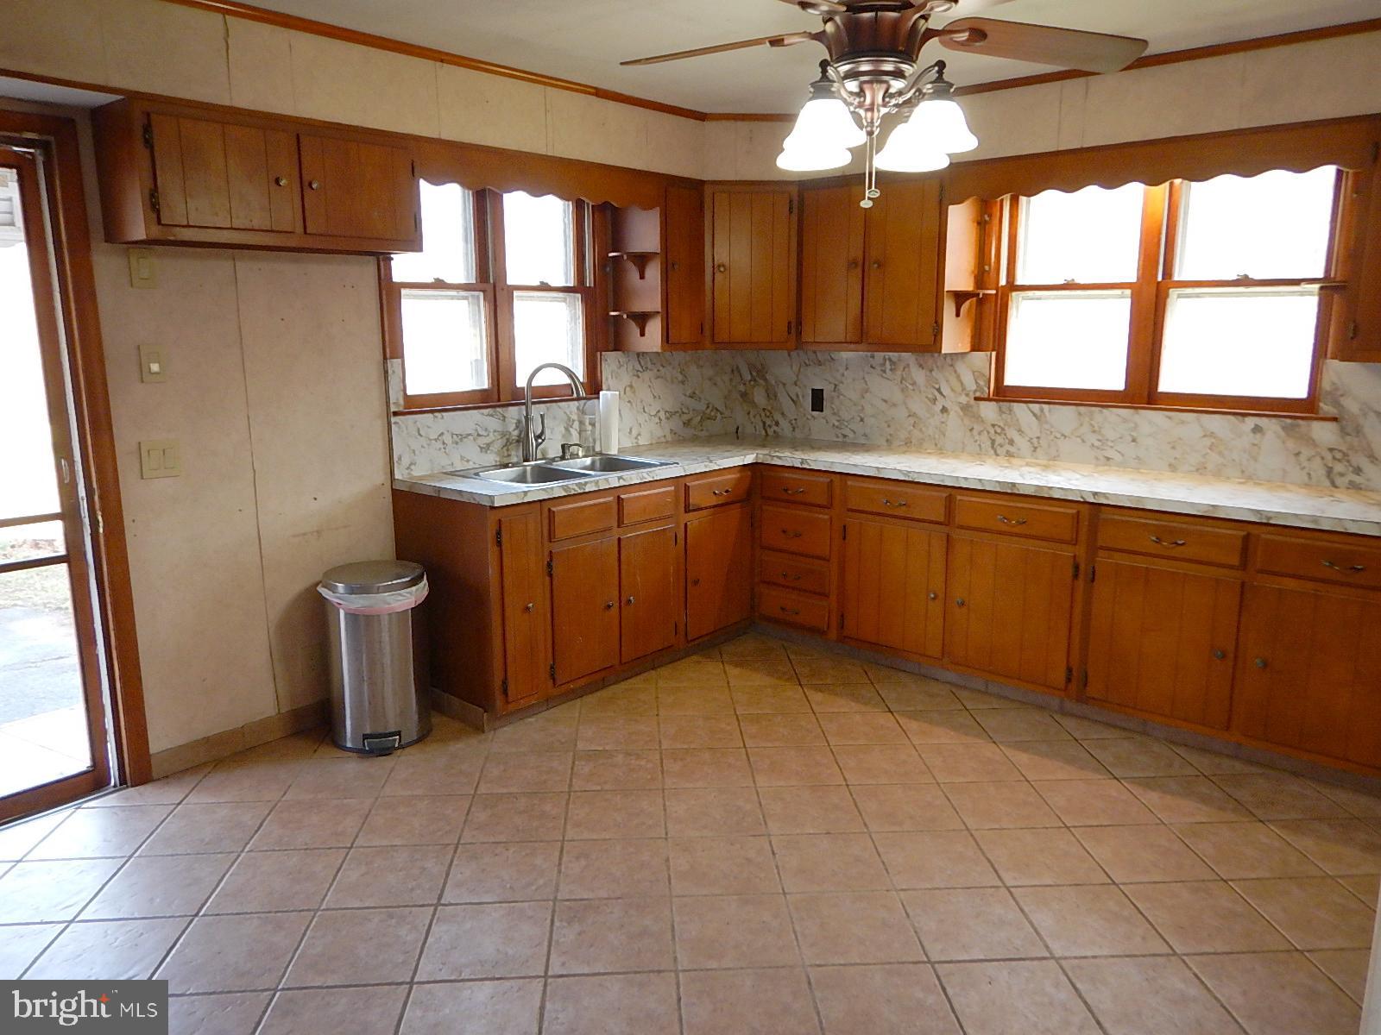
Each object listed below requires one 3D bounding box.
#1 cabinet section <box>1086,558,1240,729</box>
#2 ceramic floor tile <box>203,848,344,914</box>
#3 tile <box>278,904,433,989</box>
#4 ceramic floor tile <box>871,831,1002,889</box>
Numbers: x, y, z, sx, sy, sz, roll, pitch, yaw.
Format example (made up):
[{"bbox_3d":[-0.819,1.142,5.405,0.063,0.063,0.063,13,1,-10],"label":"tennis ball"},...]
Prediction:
[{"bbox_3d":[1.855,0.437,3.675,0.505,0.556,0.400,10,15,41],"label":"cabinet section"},{"bbox_3d":[-1.128,0.999,2.625,0.302,0.010,0.302,-1,11,-3],"label":"ceramic floor tile"},{"bbox_3d":[-0.813,1.064,2.379,0.303,0.010,0.303,-1,11,-3],"label":"tile"},{"bbox_3d":[0.703,0.980,2.739,0.302,0.010,0.302,-1,11,-3],"label":"ceramic floor tile"}]

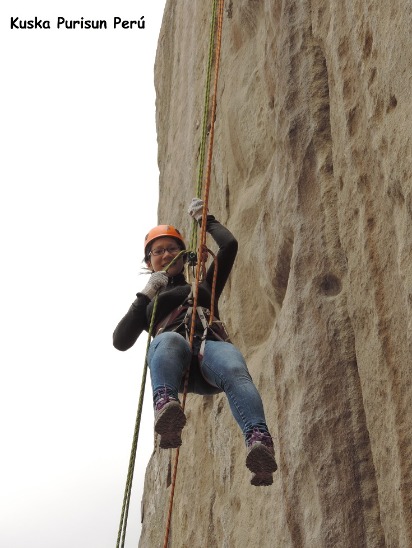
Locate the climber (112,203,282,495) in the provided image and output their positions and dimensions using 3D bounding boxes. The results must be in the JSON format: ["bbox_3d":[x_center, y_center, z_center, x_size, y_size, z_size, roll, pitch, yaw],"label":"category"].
[{"bbox_3d":[-0.060,0.285,5.037,0.651,1.300,0.798,5,-24,-5],"label":"climber"}]

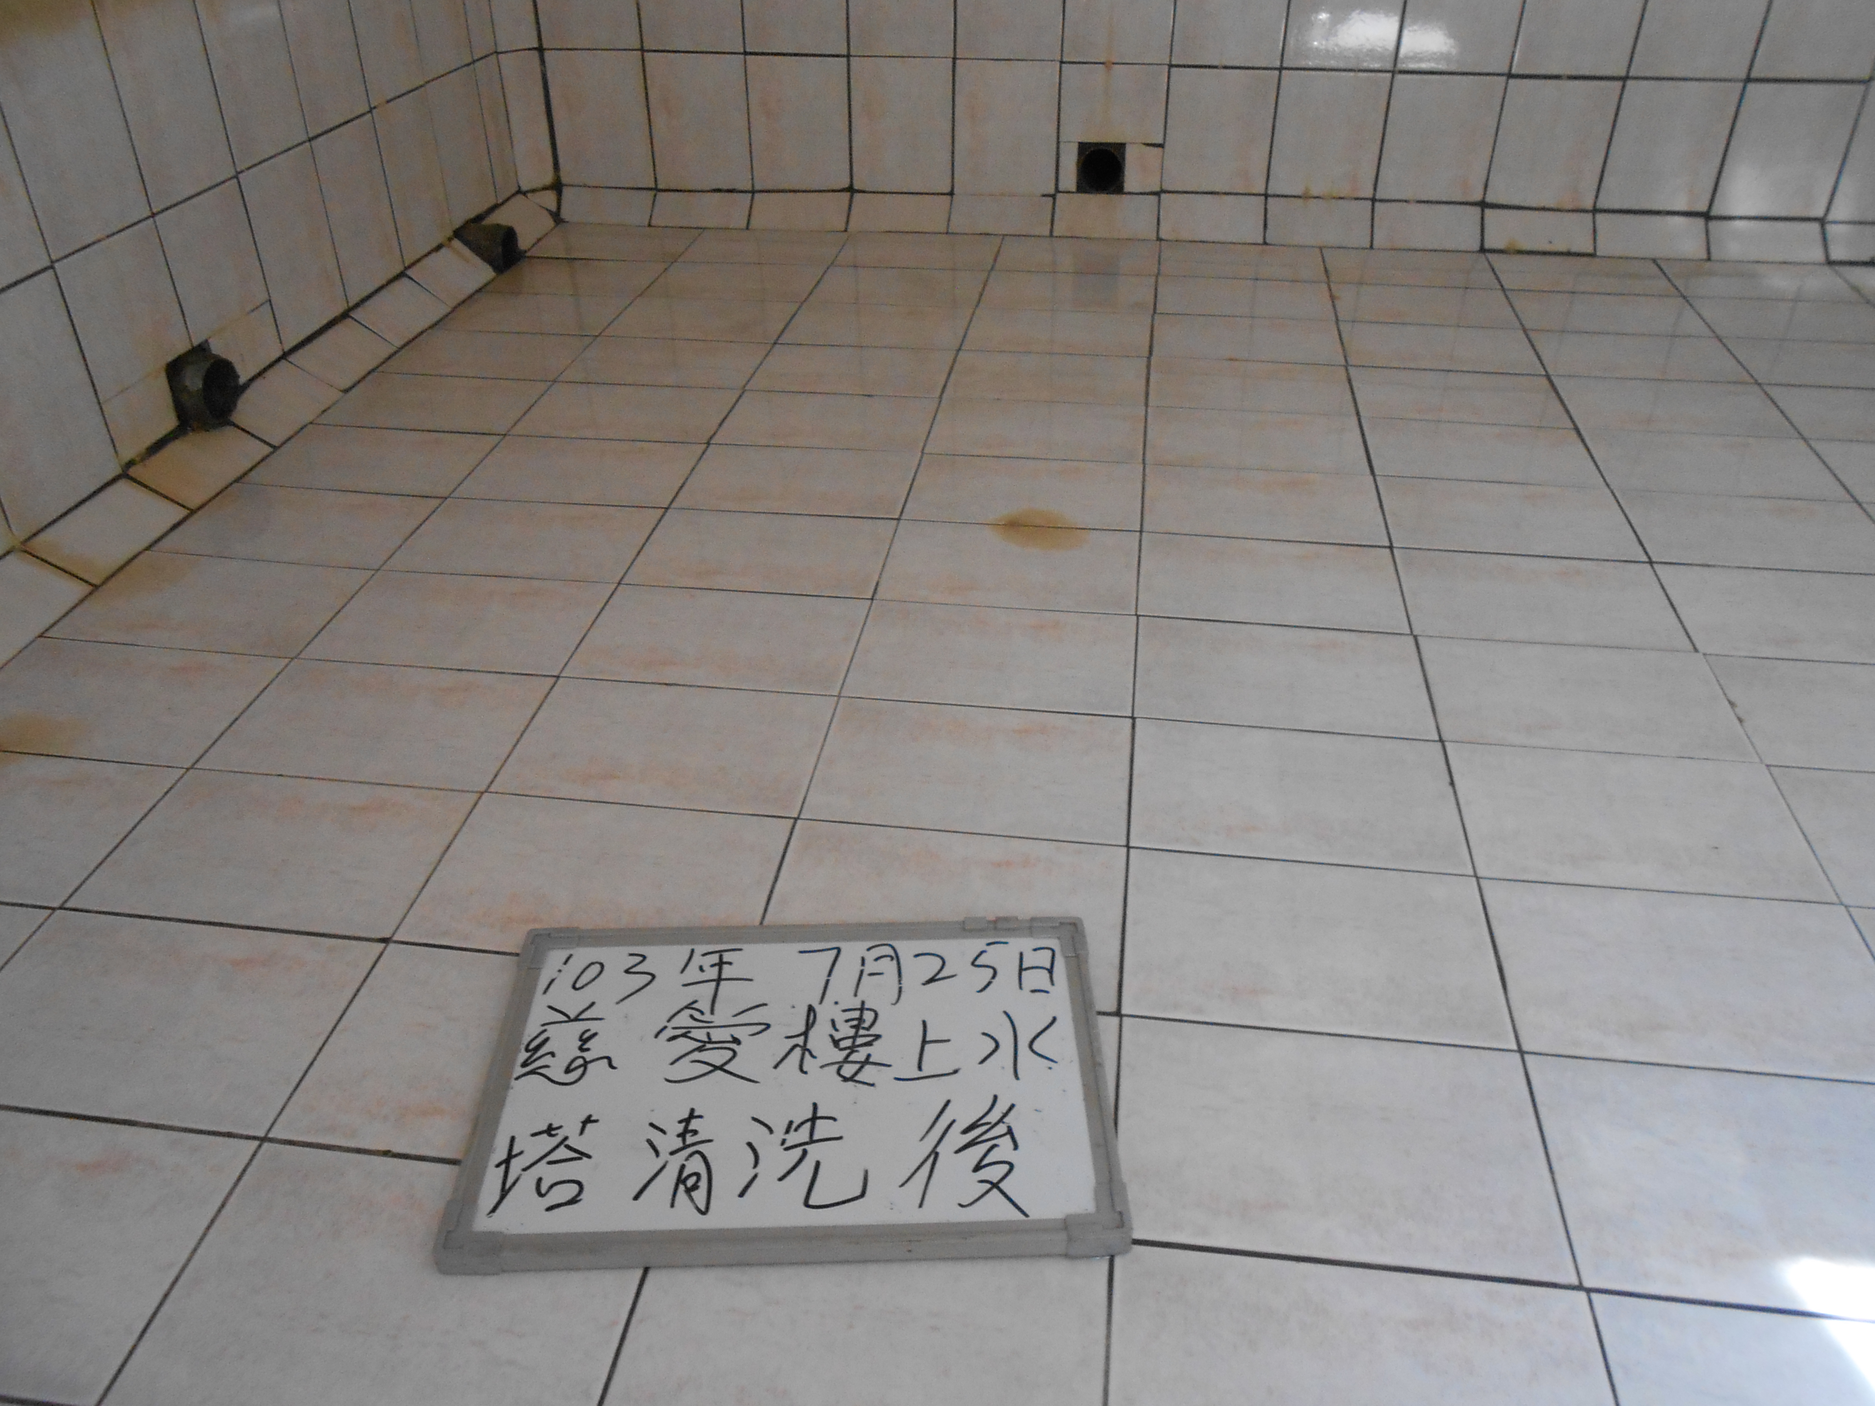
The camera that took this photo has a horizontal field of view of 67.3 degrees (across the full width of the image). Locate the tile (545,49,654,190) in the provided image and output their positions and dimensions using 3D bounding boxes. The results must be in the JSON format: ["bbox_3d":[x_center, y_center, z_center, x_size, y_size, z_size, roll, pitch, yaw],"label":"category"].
[{"bbox_3d":[-0.668,-1.157,2.797,0.200,0.255,0.010,4,35,6],"label":"tile"}]

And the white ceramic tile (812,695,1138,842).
[{"bbox_3d":[0.034,0.067,1.363,0.300,0.010,0.199,4,35,7],"label":"white ceramic tile"}]

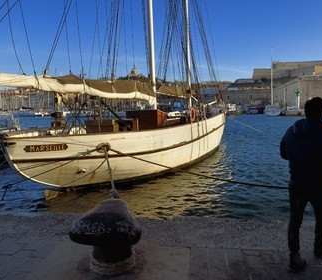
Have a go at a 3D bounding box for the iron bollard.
[{"bbox_3d":[-0.560,0.986,2.934,0.730,0.670,0.680,2,6,23],"label":"iron bollard"}]

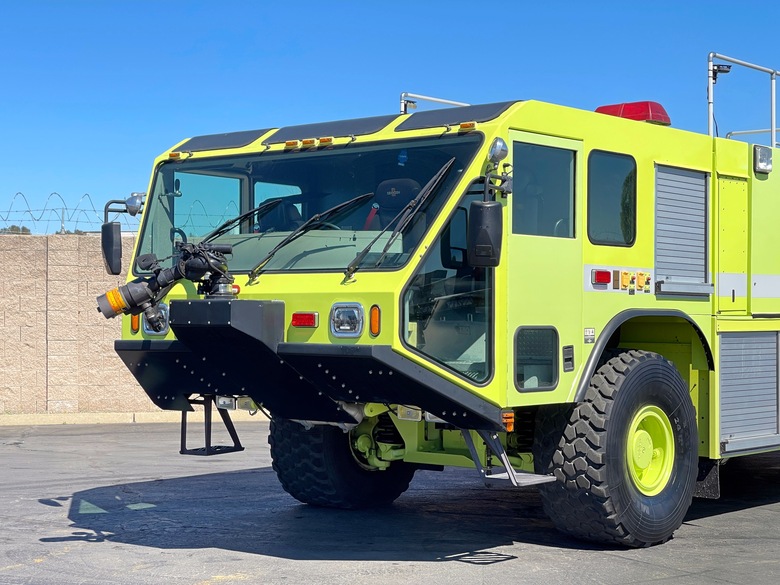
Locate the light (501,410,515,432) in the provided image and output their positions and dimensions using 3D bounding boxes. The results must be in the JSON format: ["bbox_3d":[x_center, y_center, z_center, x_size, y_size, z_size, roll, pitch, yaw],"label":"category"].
[{"bbox_3d":[0.695,0.779,8.690,0.055,0.125,0.090,-1,-1,40],"label":"light"}]

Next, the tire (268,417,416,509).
[{"bbox_3d":[-0.366,1.117,11.879,0.580,1.345,1.360,-1,-1,40],"label":"tire"}]

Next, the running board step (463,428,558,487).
[{"bbox_3d":[0.742,0.965,9.045,0.420,0.450,0.550,-1,-1,40],"label":"running board step"}]

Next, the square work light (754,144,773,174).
[{"bbox_3d":[2.850,-1.021,11.096,0.075,0.200,0.210,-1,-1,40],"label":"square work light"}]

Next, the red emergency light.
[{"bbox_3d":[1.748,-1.305,10.605,0.540,0.180,0.290,-1,-1,40],"label":"red emergency light"}]

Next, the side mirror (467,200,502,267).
[{"bbox_3d":[0.555,-0.343,8.353,0.200,0.390,0.110,0,-1,20],"label":"side mirror"}]

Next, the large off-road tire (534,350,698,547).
[{"bbox_3d":[1.650,1.096,10.168,0.580,1.345,1.360,-1,-1,40],"label":"large off-road tire"}]

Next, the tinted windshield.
[{"bbox_3d":[-0.713,-0.541,9.451,2.950,0.965,0.060,-1,-29,40],"label":"tinted windshield"}]

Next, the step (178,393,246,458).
[{"bbox_3d":[-1.331,0.986,10.806,0.420,0.450,0.550,-1,-1,40],"label":"step"}]

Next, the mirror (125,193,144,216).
[{"bbox_3d":[-1.883,-0.641,10.630,0.100,0.165,0.150,1,-1,-30],"label":"mirror"}]

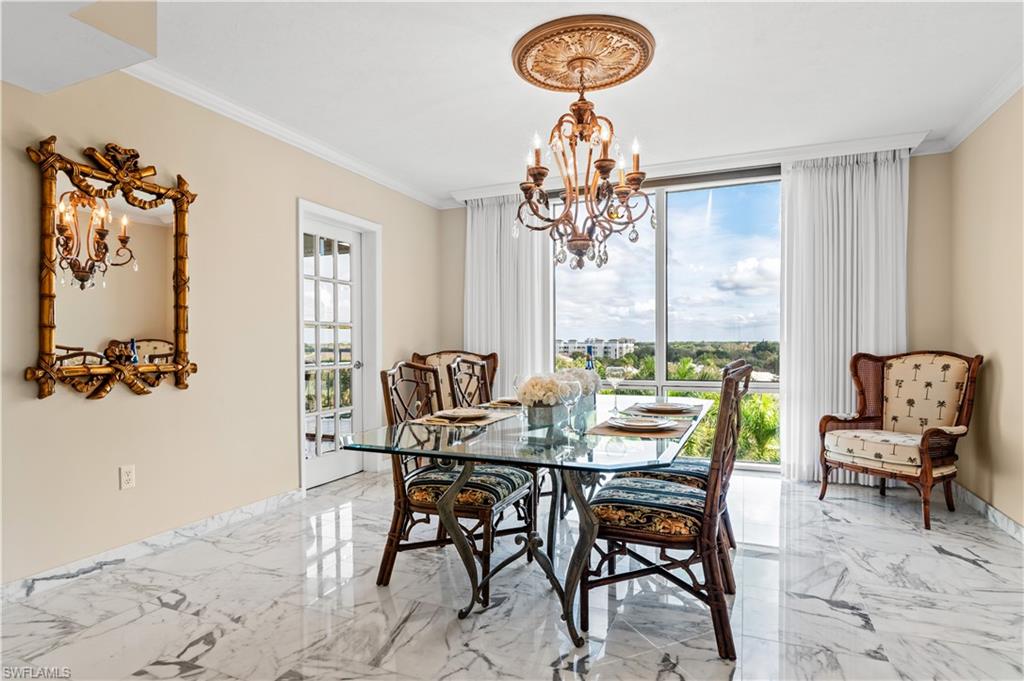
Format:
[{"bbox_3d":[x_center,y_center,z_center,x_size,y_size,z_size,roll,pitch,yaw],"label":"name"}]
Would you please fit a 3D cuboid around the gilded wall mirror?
[{"bbox_3d":[-1.904,-0.323,2.790,0.075,1.140,0.790,-1,0,23],"label":"gilded wall mirror"}]

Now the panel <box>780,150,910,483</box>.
[{"bbox_3d":[2.482,-0.155,4.260,0.850,2.450,0.120,-1,0,23],"label":"panel"}]

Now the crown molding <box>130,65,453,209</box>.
[{"bbox_3d":[-1.335,-1.369,4.175,0.090,0.090,3.330,-1,0,23],"label":"crown molding"}]

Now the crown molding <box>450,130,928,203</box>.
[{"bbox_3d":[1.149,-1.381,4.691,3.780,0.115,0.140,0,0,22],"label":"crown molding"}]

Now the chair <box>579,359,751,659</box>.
[{"bbox_3d":[0.638,0.596,2.308,0.630,1.005,0.585,0,0,22],"label":"chair"}]

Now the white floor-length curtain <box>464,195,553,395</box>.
[{"bbox_3d":[-0.035,-0.131,5.305,0.880,2.450,0.120,-1,0,23],"label":"white floor-length curtain"}]

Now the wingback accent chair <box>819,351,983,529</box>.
[{"bbox_3d":[2.557,0.583,3.777,0.700,1.035,0.740,0,0,-27],"label":"wingback accent chair"}]

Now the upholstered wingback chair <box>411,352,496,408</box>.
[{"bbox_3d":[-0.490,0.605,5.050,0.770,1.030,0.760,0,0,-10],"label":"upholstered wingback chair"}]

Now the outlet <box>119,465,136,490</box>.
[{"bbox_3d":[-1.909,0.680,2.836,0.010,0.116,0.072,-1,0,23],"label":"outlet"}]

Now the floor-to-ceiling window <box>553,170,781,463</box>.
[{"bbox_3d":[1.299,-0.153,4.946,1.980,2.450,0.100,-1,0,23],"label":"floor-to-ceiling window"}]

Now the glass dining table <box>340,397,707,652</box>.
[{"bbox_3d":[0.277,0.730,2.772,1.220,0.745,2.180,0,0,22],"label":"glass dining table"}]

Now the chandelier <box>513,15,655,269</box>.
[{"bbox_3d":[0.362,-0.901,2.835,0.690,1.085,0.690,0,0,22],"label":"chandelier"}]

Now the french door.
[{"bbox_3d":[-1.452,0.095,4.469,0.050,2.035,0.850,0,0,22],"label":"french door"}]

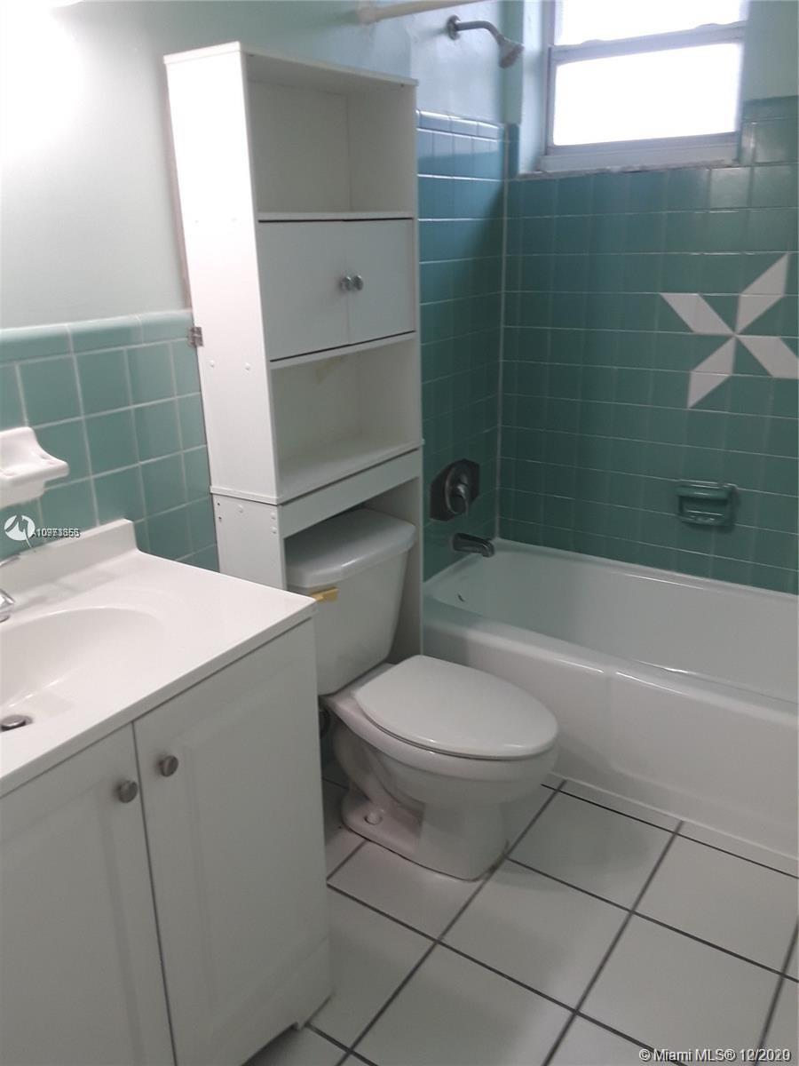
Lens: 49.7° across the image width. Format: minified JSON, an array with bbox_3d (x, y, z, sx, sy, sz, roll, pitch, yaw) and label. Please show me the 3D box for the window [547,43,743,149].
[{"bbox_3d":[0.707,-1.271,2.509,0.570,0.245,0.045,11,23,33],"label":"window"}]

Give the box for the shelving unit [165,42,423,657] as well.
[{"bbox_3d":[-0.173,-0.117,2.025,0.192,1.733,0.545,11,23,33],"label":"shelving unit"}]

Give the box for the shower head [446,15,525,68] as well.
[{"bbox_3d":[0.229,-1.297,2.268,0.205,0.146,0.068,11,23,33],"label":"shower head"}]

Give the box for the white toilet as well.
[{"bbox_3d":[0.070,0.403,2.048,0.702,0.722,0.415,11,23,33],"label":"white toilet"}]

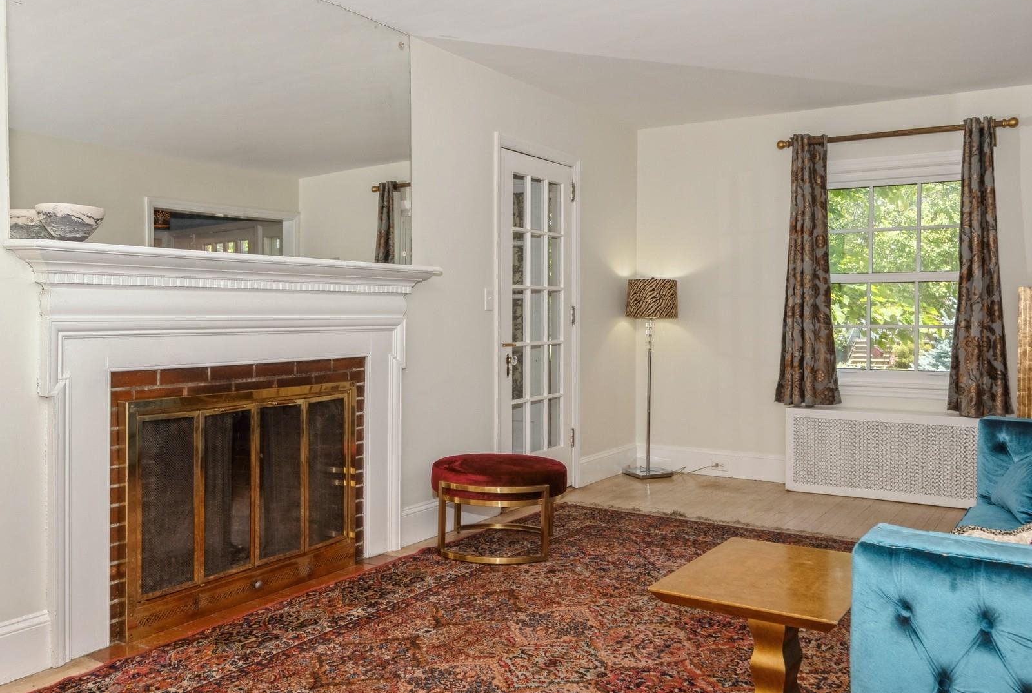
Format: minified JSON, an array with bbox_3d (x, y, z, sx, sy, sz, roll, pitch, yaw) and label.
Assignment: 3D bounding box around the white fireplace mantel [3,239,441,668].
[{"bbox_3d":[-0.953,0.327,3.476,0.200,1.337,1.940,2,3,32],"label":"white fireplace mantel"}]

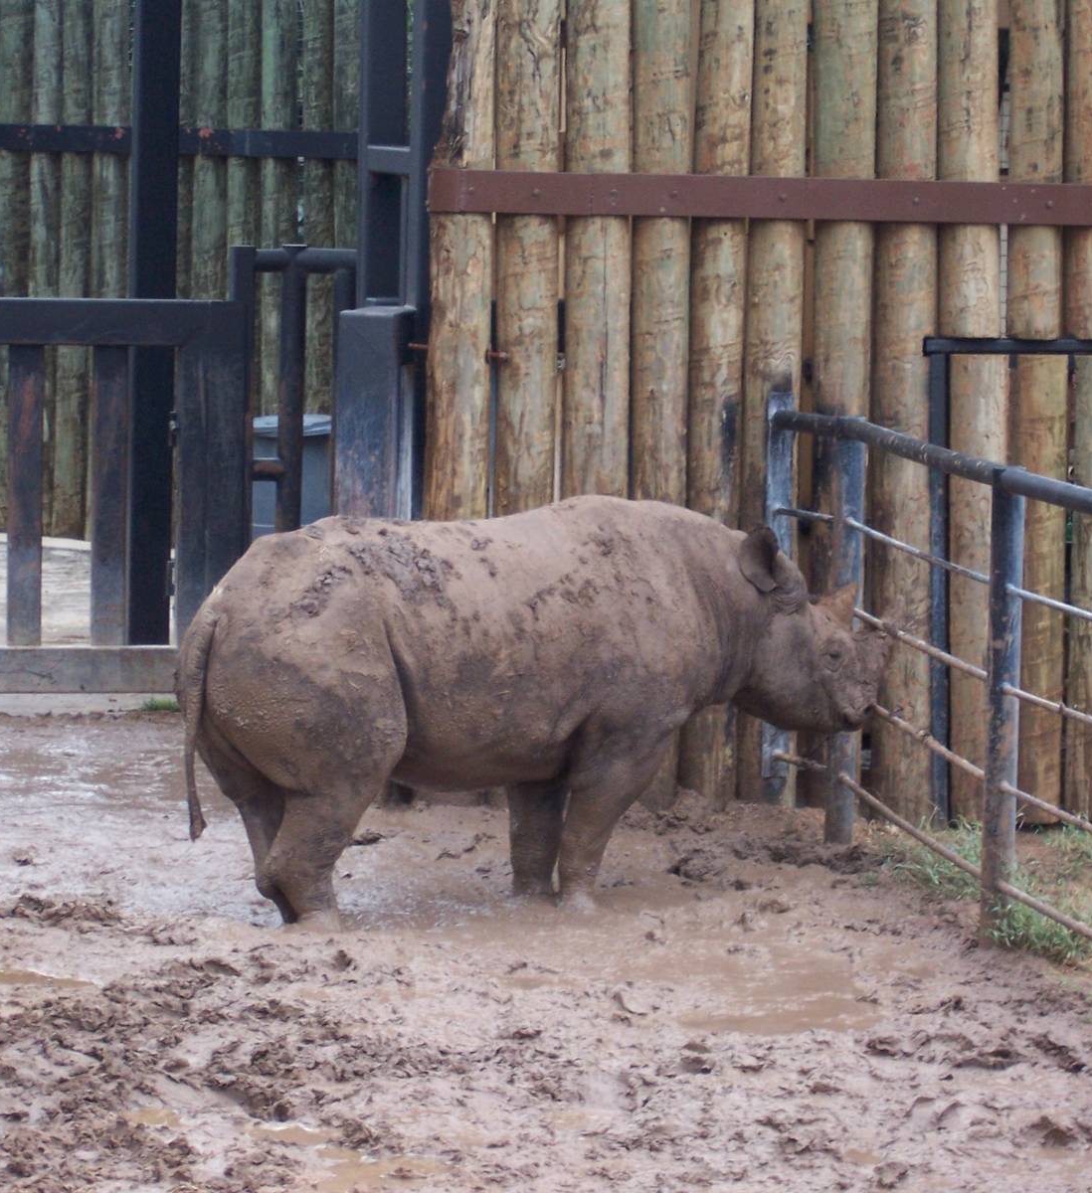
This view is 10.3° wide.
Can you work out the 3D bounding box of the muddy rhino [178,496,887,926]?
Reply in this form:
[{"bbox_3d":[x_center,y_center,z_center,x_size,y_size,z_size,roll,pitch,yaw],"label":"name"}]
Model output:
[{"bbox_3d":[0.000,0.390,20.000,2.700,1.450,0.950,-2,5,-30],"label":"muddy rhino"}]

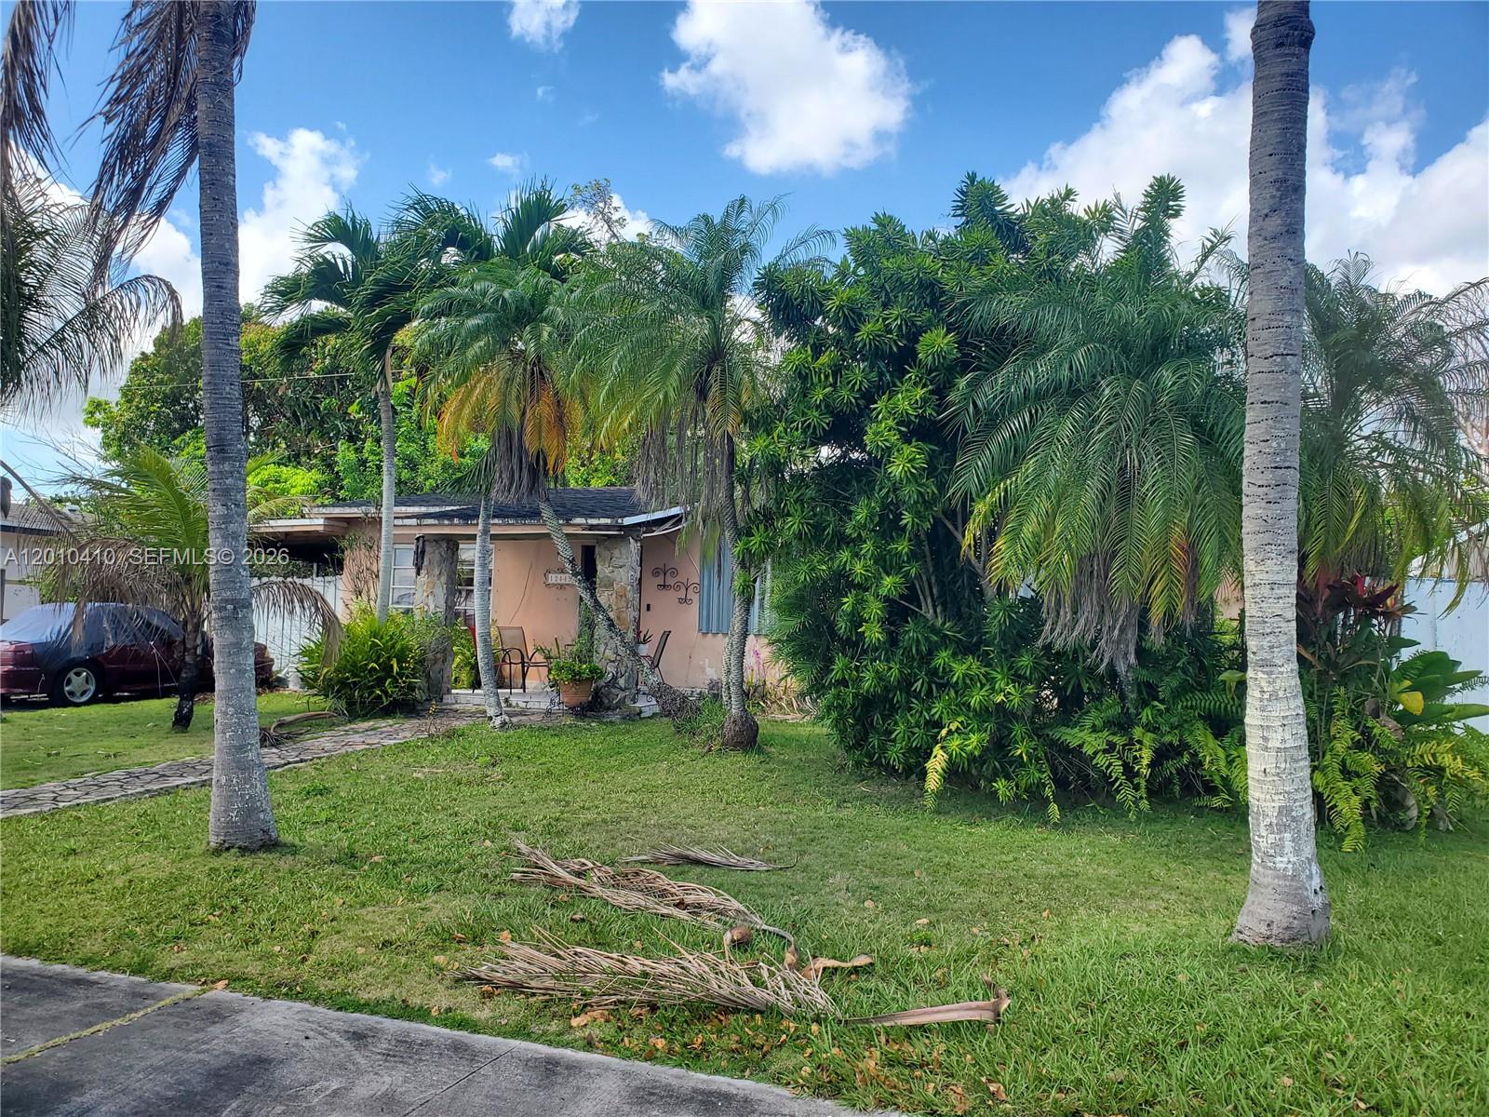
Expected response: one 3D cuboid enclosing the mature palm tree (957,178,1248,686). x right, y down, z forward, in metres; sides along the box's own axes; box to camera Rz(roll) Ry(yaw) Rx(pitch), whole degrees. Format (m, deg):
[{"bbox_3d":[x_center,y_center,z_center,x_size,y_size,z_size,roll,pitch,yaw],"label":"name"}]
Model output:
[{"bbox_3d":[2.946,-0.769,9.300,2.476,4.798,2.500,0,-2,0],"label":"mature palm tree"}]

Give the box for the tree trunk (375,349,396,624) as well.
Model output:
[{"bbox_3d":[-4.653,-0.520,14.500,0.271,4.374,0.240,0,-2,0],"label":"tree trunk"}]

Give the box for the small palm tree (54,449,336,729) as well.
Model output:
[{"bbox_3d":[-6.193,0.334,12.600,3.198,3.145,3.000,0,-2,0],"label":"small palm tree"}]

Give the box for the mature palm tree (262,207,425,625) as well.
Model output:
[{"bbox_3d":[-5.226,-1.365,14.500,2.081,6.365,2.200,0,-2,0],"label":"mature palm tree"}]

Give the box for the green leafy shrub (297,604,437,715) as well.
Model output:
[{"bbox_3d":[-4.819,1.309,14.300,1.770,1.443,1.500,0,-2,0],"label":"green leafy shrub"}]

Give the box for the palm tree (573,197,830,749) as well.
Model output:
[{"bbox_3d":[-0.435,-0.864,11.300,2.598,5.571,2.500,0,-2,0],"label":"palm tree"}]

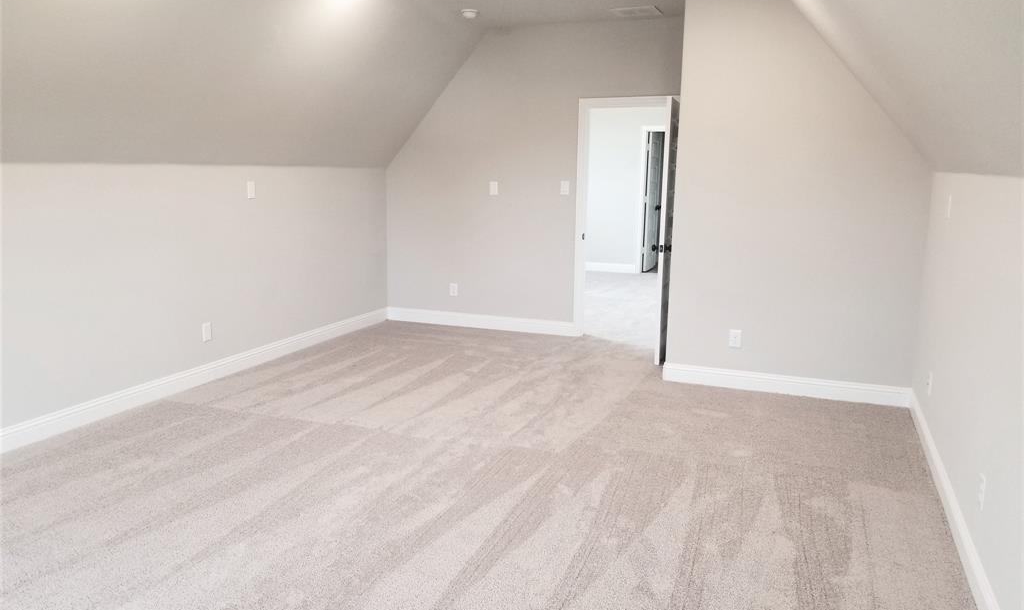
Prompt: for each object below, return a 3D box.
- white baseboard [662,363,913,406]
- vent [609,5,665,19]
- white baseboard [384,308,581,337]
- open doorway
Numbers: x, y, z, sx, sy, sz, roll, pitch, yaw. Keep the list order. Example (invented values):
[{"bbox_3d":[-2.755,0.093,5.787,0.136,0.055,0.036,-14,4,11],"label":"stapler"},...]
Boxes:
[{"bbox_3d":[1.855,0.548,5.312,1.614,0.131,0.018,5,11,21],"label":"white baseboard"},{"bbox_3d":[1.006,-2.333,6.162,0.350,0.030,0.345,5,11,21],"label":"vent"},{"bbox_3d":[-0.341,0.153,7.346,1.944,0.131,0.018,5,11,21],"label":"white baseboard"},{"bbox_3d":[1.025,-0.709,6.645,0.970,2.108,0.180,5,11,21],"label":"open doorway"}]

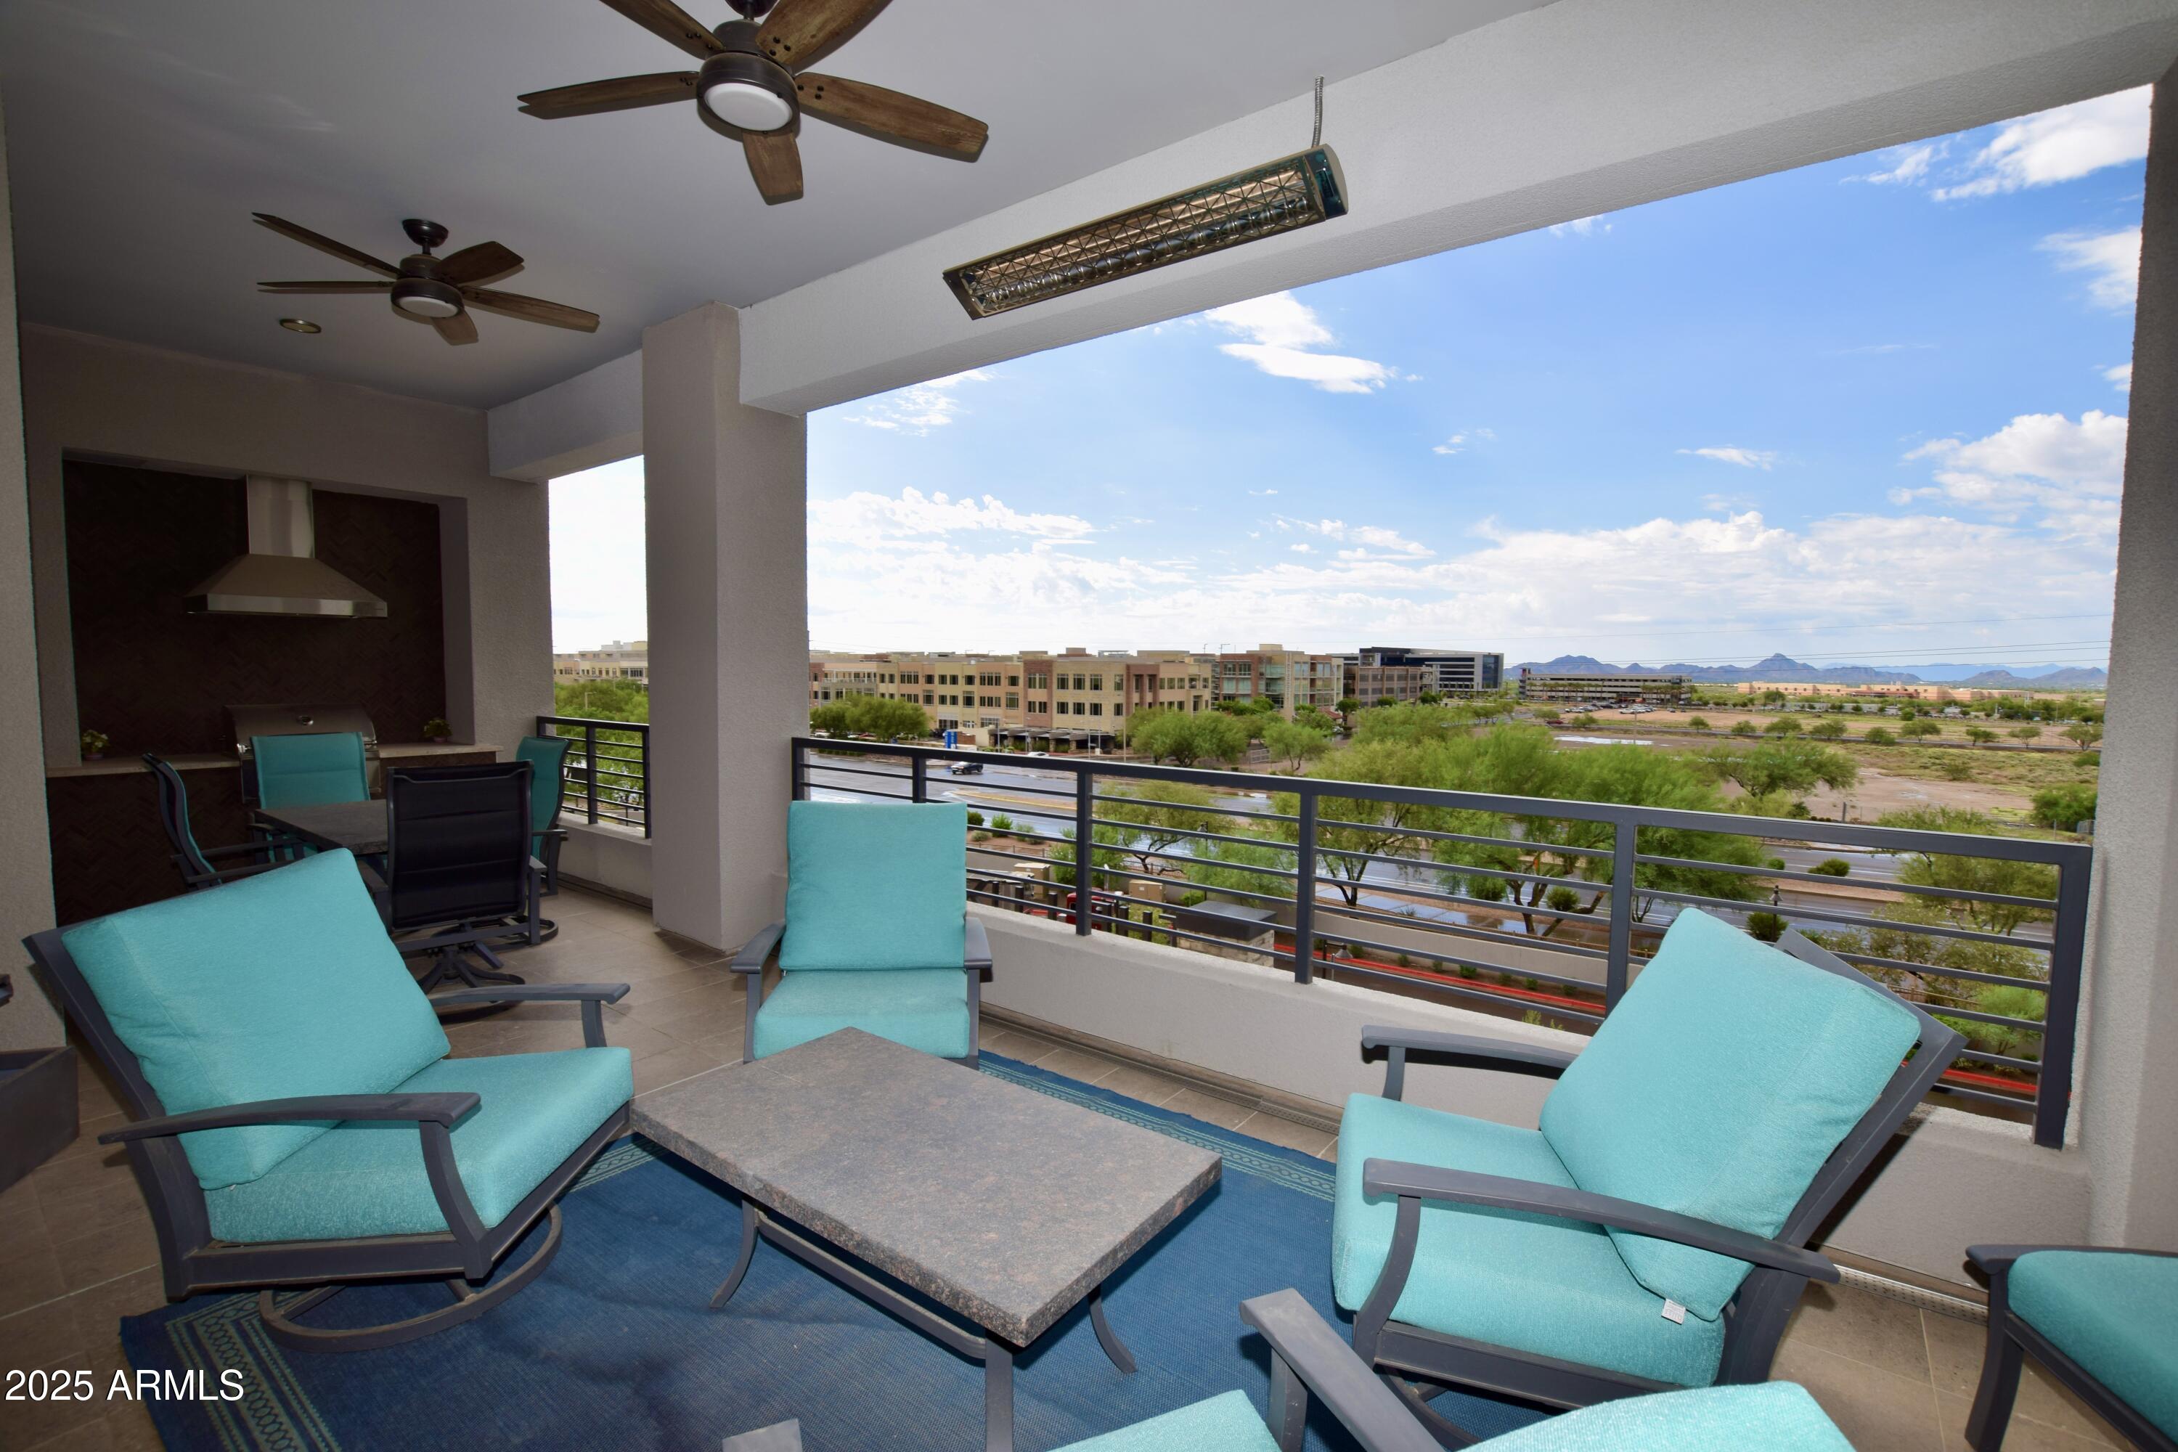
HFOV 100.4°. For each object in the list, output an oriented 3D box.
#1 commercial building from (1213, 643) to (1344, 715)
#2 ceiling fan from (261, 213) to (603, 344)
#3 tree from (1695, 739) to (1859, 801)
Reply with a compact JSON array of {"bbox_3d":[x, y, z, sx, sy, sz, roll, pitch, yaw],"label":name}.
[{"bbox_3d":[49.370,-9.949,230.414,24.000,18.000,36.000,3,4,36],"label":"commercial building"},{"bbox_3d":[-2.692,-1.855,3.693,1.280,0.340,1.280,3,4,35],"label":"ceiling fan"},{"bbox_3d":[57.645,3.920,76.000,12.000,5.275,11.040,3,5,37],"label":"tree"}]

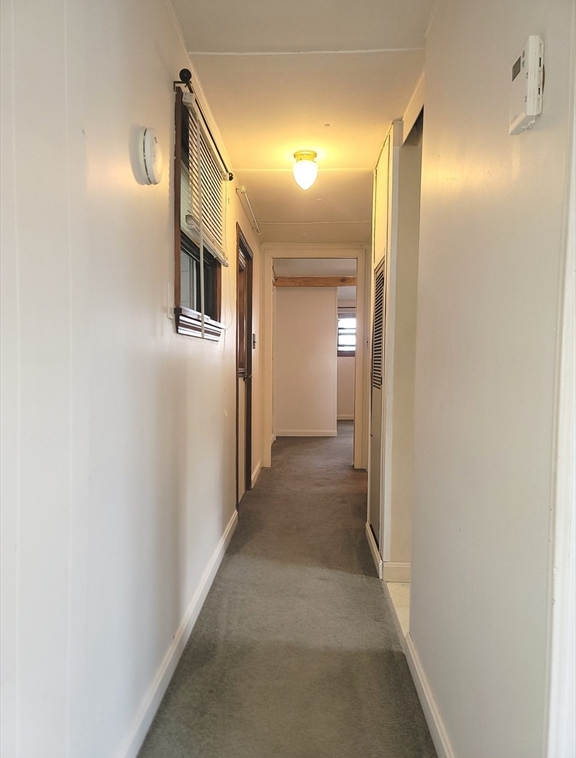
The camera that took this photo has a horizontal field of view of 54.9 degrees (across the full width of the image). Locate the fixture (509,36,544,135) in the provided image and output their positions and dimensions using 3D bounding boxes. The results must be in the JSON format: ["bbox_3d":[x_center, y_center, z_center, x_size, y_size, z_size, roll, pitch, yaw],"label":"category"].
[{"bbox_3d":[0.409,-0.500,0.952,0.028,0.128,0.085,1,3,2],"label":"fixture"}]

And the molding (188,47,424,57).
[{"bbox_3d":[0.051,-1.109,1.888,0.824,0.009,0.024,1,3,2],"label":"molding"}]

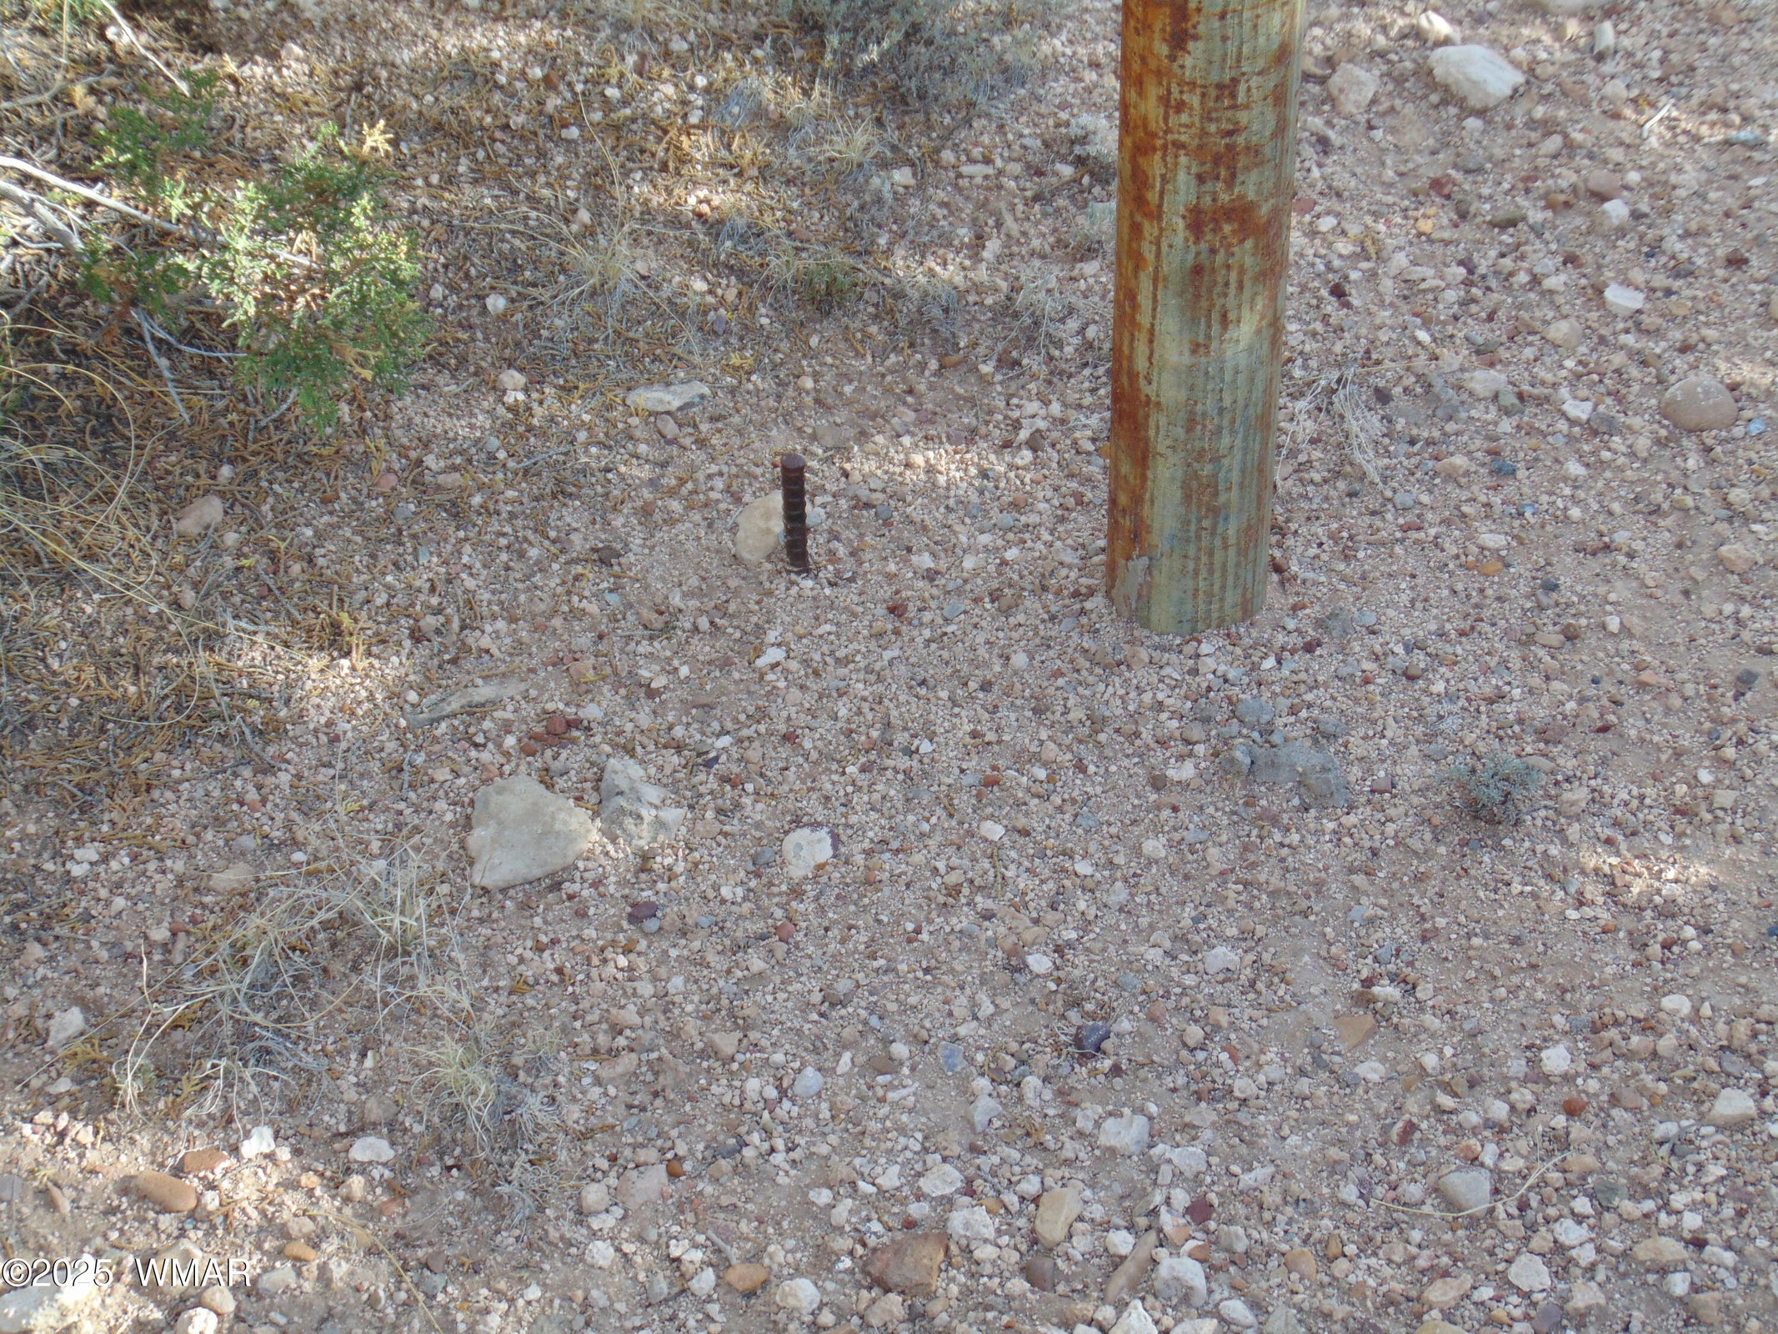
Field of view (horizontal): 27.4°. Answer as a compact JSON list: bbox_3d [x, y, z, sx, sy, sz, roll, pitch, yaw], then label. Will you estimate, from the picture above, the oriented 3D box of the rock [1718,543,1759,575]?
[{"bbox_3d":[0.584,-0.074,2.508,0.029,0.017,0.031,-2,40,0],"label":"rock"}]

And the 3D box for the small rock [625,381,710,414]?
[{"bbox_3d":[-0.163,-0.198,2.692,0.062,0.017,0.026,-5,41,-4],"label":"small rock"}]

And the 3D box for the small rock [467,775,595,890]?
[{"bbox_3d":[-0.235,0.102,2.339,0.083,0.029,0.078,-13,42,-13],"label":"small rock"}]

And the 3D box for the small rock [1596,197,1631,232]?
[{"bbox_3d":[0.569,-0.357,2.864,0.027,0.018,0.033,-2,40,0],"label":"small rock"}]

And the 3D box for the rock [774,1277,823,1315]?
[{"bbox_3d":[-0.052,0.359,2.083,0.026,0.016,0.023,-1,45,1],"label":"rock"}]

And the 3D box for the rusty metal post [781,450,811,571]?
[{"bbox_3d":[-0.065,-0.105,2.506,0.016,0.092,0.016,-2,40,0],"label":"rusty metal post"}]

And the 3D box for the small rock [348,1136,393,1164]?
[{"bbox_3d":[-0.303,0.284,2.146,0.027,0.010,0.014,-2,41,0],"label":"small rock"}]

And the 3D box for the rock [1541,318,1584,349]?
[{"bbox_3d":[0.505,-0.250,2.732,0.031,0.019,0.031,-2,40,0],"label":"rock"}]

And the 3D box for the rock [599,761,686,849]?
[{"bbox_3d":[-0.156,0.088,2.325,0.055,0.028,0.069,-2,40,0],"label":"rock"}]

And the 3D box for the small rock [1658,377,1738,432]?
[{"bbox_3d":[0.591,-0.193,2.665,0.054,0.031,0.059,-1,45,1],"label":"small rock"}]

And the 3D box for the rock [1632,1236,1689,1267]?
[{"bbox_3d":[0.442,0.336,2.095,0.032,0.013,0.017,-1,45,1],"label":"rock"}]

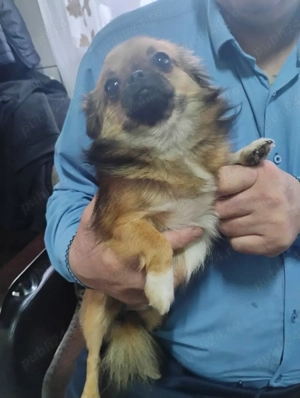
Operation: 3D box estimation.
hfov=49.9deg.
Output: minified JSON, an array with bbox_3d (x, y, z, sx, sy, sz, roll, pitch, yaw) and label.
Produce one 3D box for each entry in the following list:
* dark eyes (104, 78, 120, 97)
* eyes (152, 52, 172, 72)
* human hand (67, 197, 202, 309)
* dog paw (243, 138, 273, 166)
[{"bbox_3d":[-0.044,-0.130,0.378,0.018,0.019,0.014,-28,-7,13],"label":"dark eyes"},{"bbox_3d":[0.014,-0.157,0.372,0.020,0.020,0.014,-26,-4,1],"label":"eyes"},{"bbox_3d":[-0.019,0.066,0.395,0.155,0.115,0.090,-8,9,-9],"label":"human hand"},{"bbox_3d":[0.127,-0.054,0.378,0.039,0.023,0.026,-35,-28,8],"label":"dog paw"}]

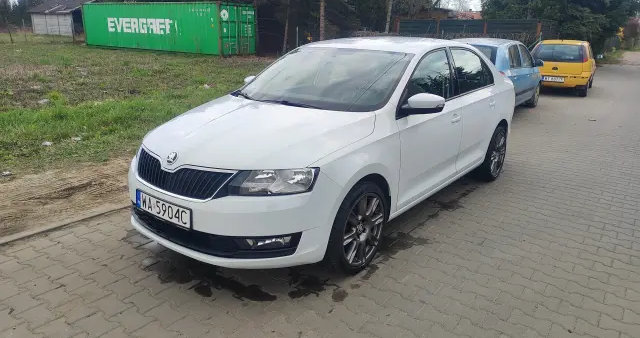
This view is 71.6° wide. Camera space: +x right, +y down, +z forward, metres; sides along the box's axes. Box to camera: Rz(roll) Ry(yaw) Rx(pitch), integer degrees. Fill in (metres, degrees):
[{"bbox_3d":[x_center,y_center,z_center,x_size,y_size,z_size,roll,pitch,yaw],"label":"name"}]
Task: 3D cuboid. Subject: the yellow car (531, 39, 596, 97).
[{"bbox_3d":[7.284,-3.063,13.178,1.670,1.470,3.820,13,20,33],"label":"yellow car"}]

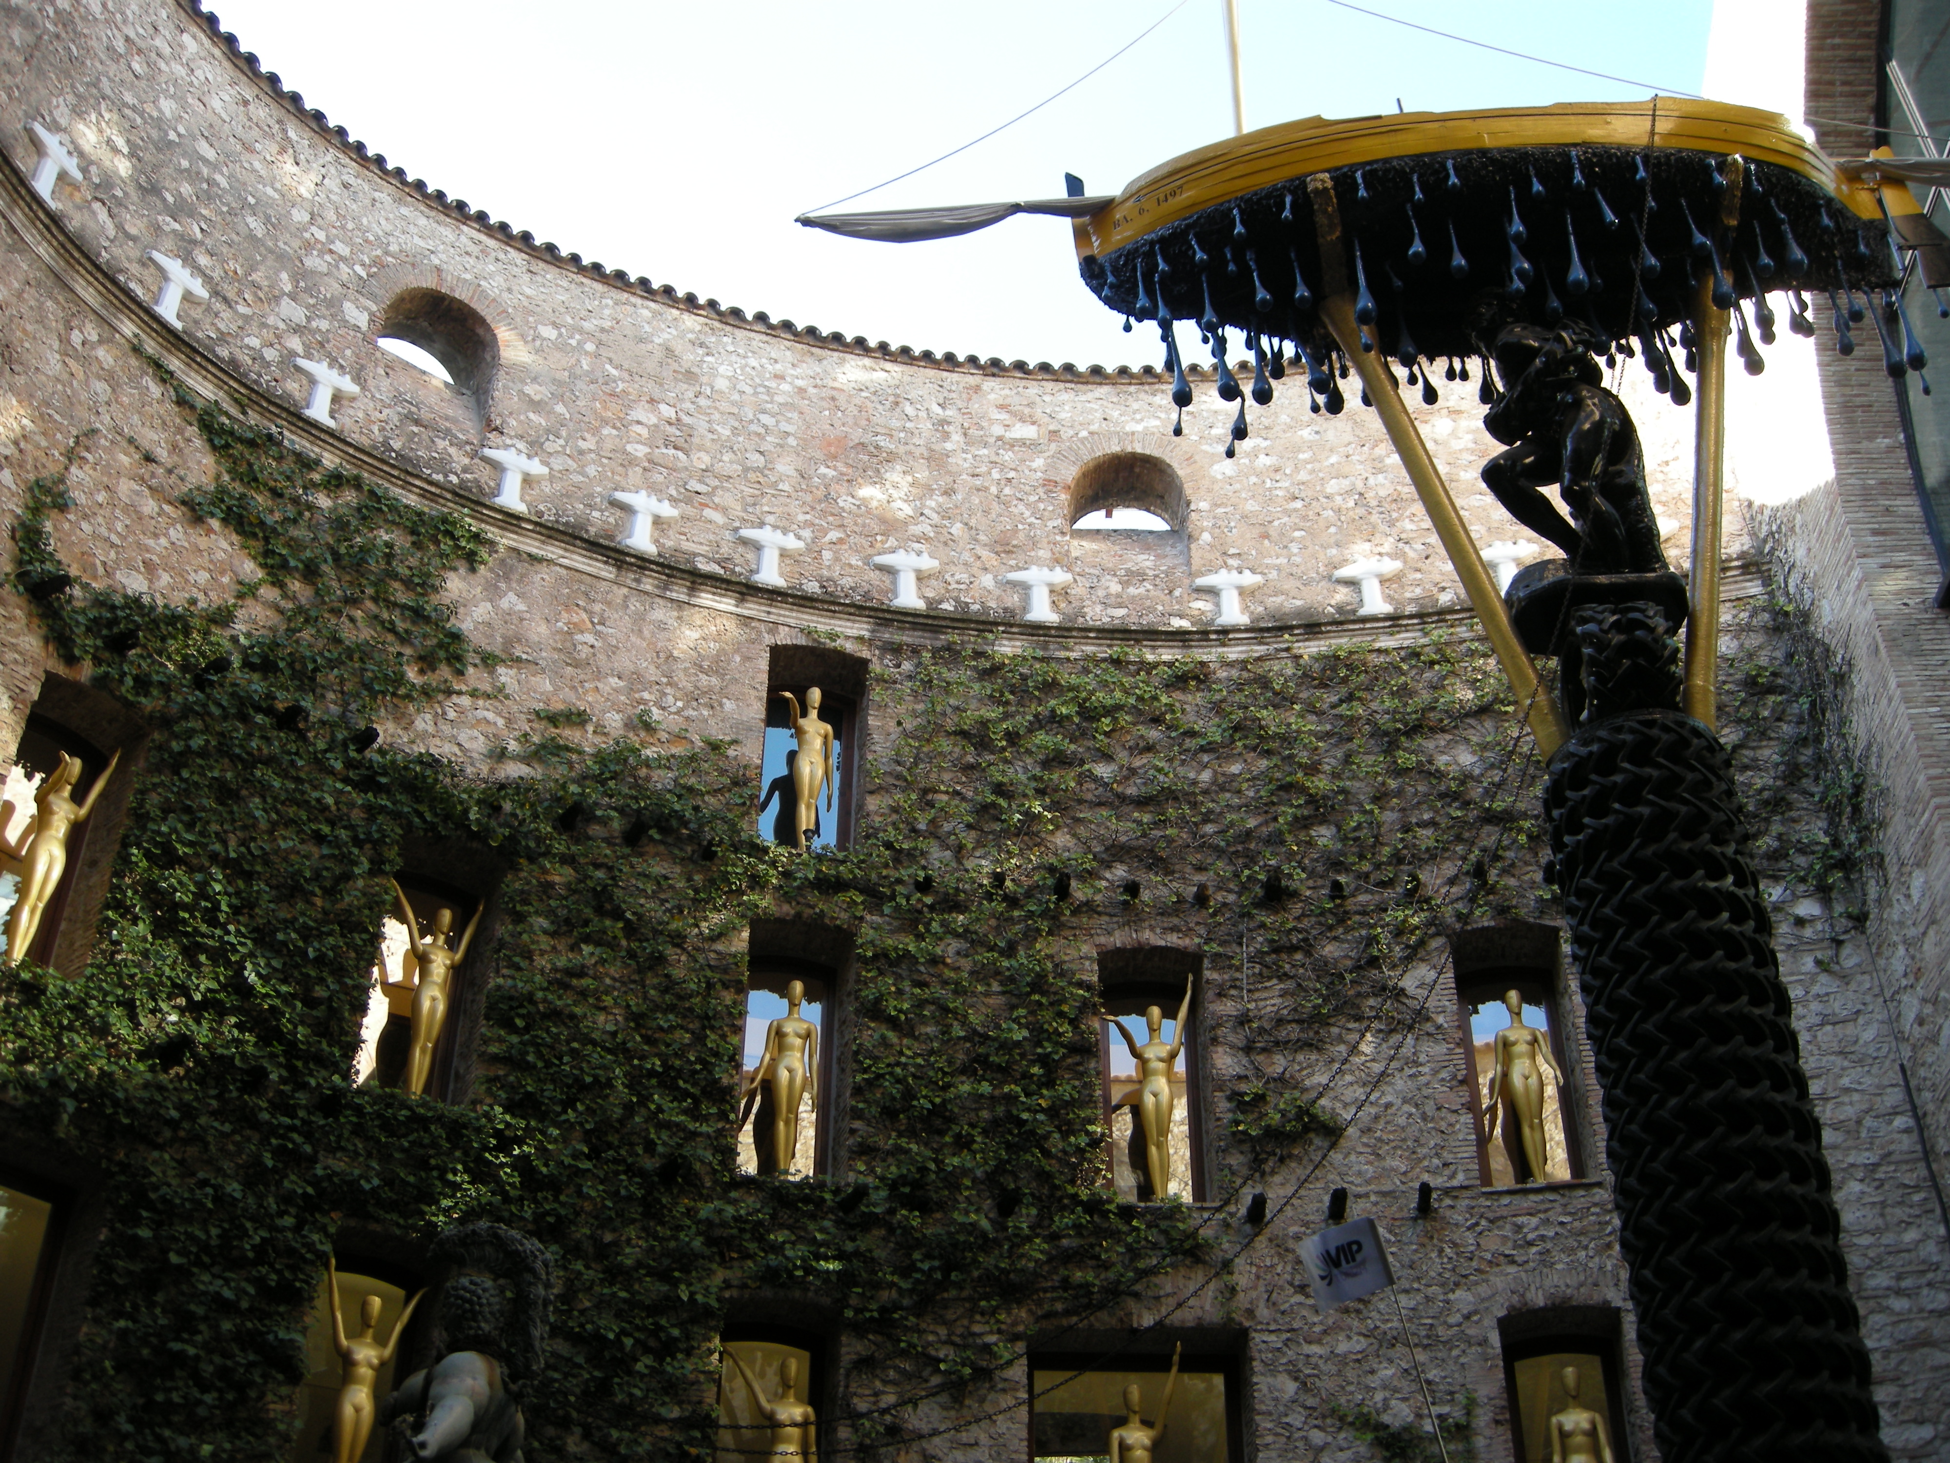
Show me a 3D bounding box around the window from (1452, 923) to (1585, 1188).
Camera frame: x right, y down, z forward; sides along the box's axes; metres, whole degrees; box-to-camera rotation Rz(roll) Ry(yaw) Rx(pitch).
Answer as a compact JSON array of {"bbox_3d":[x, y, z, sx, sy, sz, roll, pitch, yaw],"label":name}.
[{"bbox_3d":[4.506,2.717,16.230,0.900,2.280,0.550,-5,-32,10],"label":"window"}]

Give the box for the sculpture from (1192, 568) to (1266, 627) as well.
[{"bbox_3d":[2.411,-1.225,18.678,0.660,0.660,0.320,-1,-32,3],"label":"sculpture"}]

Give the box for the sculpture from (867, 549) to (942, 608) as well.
[{"bbox_3d":[-0.641,-1.384,18.477,0.660,0.660,0.320,7,-32,-11],"label":"sculpture"}]

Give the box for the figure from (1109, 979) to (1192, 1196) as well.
[{"bbox_3d":[1.481,2.959,16.306,0.720,2.010,0.360,0,-32,1],"label":"figure"}]

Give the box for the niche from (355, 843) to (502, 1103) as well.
[{"bbox_3d":[-4.279,2.040,15.181,0.870,2.220,0.550,20,-37,-28],"label":"niche"}]

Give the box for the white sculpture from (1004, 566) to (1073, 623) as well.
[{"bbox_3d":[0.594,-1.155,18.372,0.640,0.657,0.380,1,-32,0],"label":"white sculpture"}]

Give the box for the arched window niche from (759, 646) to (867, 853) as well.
[{"bbox_3d":[-1.494,0.307,17.483,0.890,2.060,0.600,10,-33,-14],"label":"arched window niche"}]

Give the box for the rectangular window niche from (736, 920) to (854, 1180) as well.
[{"bbox_3d":[-1.449,2.710,15.989,0.890,2.180,0.600,10,-33,-14],"label":"rectangular window niche"}]

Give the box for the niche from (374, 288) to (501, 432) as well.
[{"bbox_3d":[-5.024,-3.195,17.851,1.150,1.500,0.750,25,-39,-34],"label":"niche"}]

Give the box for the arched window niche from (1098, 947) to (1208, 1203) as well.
[{"bbox_3d":[1.492,2.964,16.628,0.880,2.270,0.550,1,-32,-1],"label":"arched window niche"}]

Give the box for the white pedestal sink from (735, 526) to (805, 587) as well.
[{"bbox_3d":[-2.029,-1.671,19.287,0.710,0.670,0.420,11,-29,-19],"label":"white pedestal sink"}]

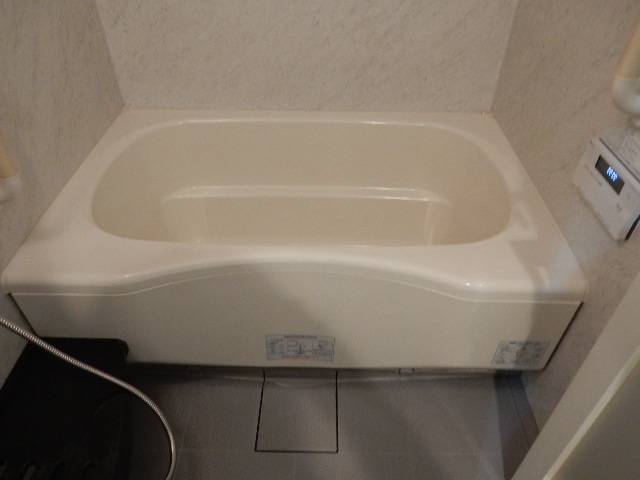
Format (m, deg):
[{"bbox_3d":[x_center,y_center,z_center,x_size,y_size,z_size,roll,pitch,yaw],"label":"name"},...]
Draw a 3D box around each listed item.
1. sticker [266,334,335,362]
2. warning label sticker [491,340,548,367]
[{"bbox_3d":[-0.046,0.256,1.084,0.159,0.100,0.006,1,42,1],"label":"sticker"},{"bbox_3d":[0.469,0.271,1.087,0.112,0.102,0.006,1,42,1],"label":"warning label sticker"}]

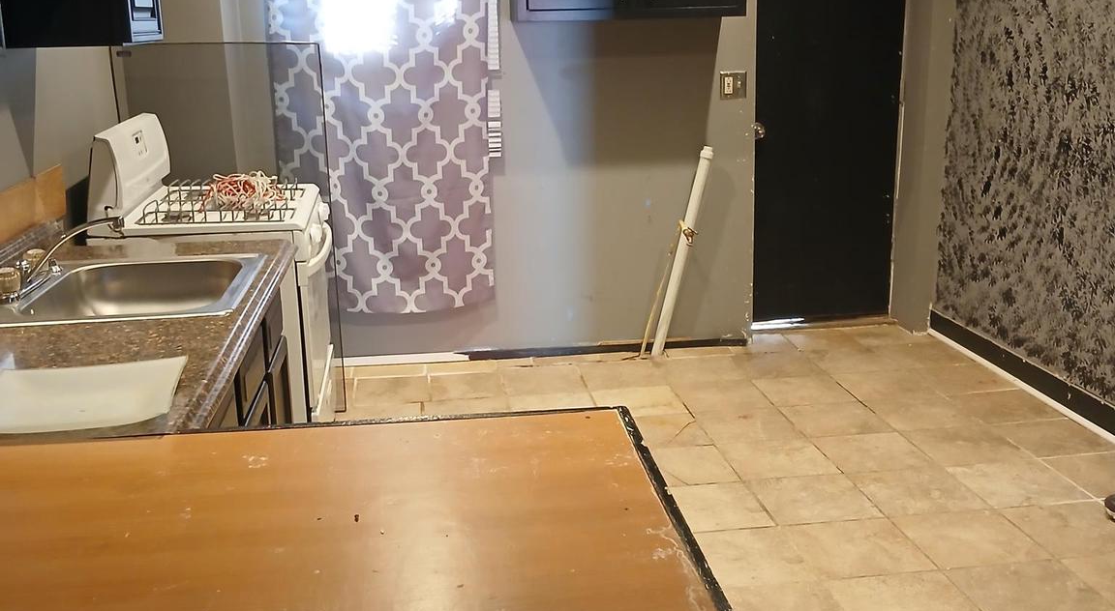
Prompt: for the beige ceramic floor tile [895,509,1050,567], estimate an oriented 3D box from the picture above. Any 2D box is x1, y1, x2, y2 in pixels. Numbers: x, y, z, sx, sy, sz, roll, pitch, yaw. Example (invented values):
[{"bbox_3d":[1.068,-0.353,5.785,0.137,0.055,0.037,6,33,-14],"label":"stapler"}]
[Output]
[{"bbox_3d":[1.174,0.668,3.184,0.328,0.010,0.326,-3,15,-7],"label":"beige ceramic floor tile"}]

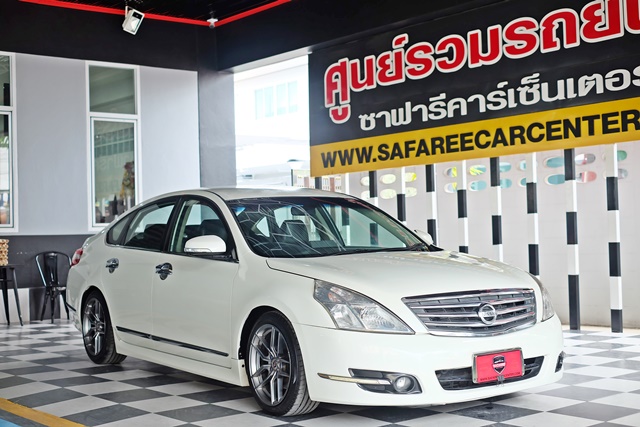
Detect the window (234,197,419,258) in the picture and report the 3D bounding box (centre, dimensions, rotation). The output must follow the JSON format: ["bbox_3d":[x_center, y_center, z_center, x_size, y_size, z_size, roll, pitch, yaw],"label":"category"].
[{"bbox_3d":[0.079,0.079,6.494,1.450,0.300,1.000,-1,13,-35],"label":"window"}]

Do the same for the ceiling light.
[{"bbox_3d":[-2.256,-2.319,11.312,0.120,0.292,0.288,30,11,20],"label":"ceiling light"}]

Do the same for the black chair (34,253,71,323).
[{"bbox_3d":[-3.191,0.899,11.589,0.450,0.850,0.470,0,-1,-40],"label":"black chair"}]

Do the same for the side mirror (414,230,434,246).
[{"bbox_3d":[0.758,0.187,7.096,0.245,0.145,0.150,-1,-1,-35],"label":"side mirror"}]

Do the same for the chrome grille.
[{"bbox_3d":[0.916,0.556,5.295,1.020,0.260,0.170,-1,-1,-35],"label":"chrome grille"}]

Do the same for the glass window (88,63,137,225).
[{"bbox_3d":[-2.702,-0.882,12.376,0.732,2.131,0.090,0,-1,-40],"label":"glass window"}]

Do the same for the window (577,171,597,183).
[{"bbox_3d":[2.787,-0.376,9.820,0.070,0.123,0.257,0,-1,-40],"label":"window"}]

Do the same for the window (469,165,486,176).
[{"bbox_3d":[1.847,-0.499,10.938,0.070,0.127,0.263,0,-1,-40],"label":"window"}]

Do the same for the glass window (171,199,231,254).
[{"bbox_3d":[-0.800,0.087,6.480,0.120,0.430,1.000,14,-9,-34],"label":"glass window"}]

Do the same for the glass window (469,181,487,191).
[{"bbox_3d":[1.848,-0.320,10.939,0.070,0.125,0.275,0,-1,-40],"label":"glass window"}]

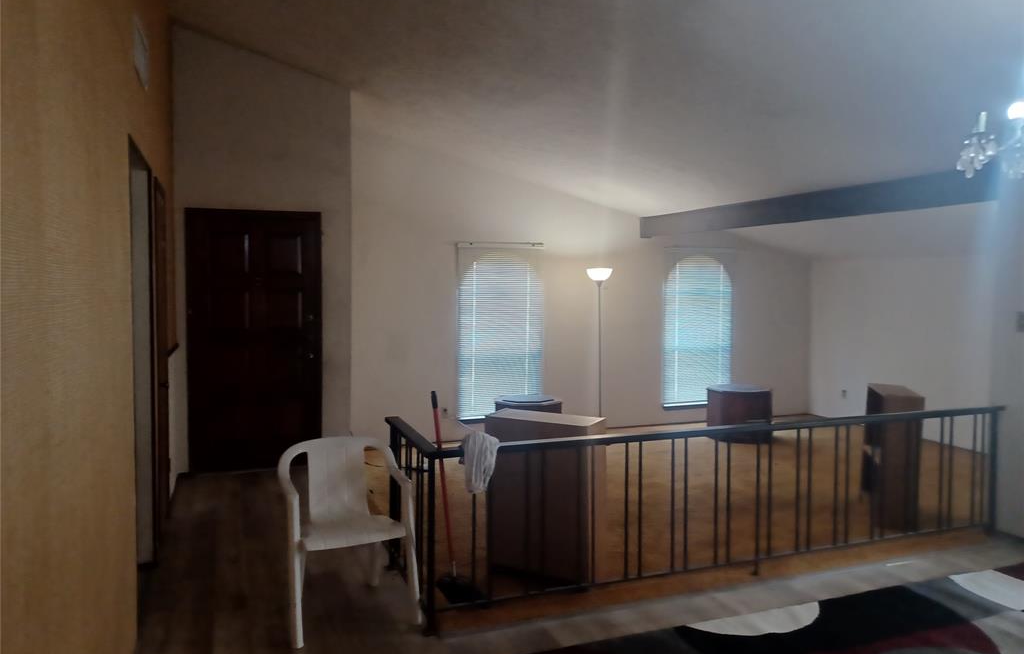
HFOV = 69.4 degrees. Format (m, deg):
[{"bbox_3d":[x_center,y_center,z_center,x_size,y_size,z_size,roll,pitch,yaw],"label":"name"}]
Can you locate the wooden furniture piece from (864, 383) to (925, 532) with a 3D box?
[{"bbox_3d":[2.555,0.841,4.983,0.260,0.820,0.580,1,3,16],"label":"wooden furniture piece"}]

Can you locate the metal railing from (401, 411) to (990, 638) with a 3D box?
[{"bbox_3d":[1.156,0.883,4.181,3.600,0.800,0.890,-1,4,-21],"label":"metal railing"}]

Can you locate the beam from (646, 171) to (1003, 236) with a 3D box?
[{"bbox_3d":[2.122,-0.951,6.102,0.140,0.220,3.830,-1,4,-21],"label":"beam"}]

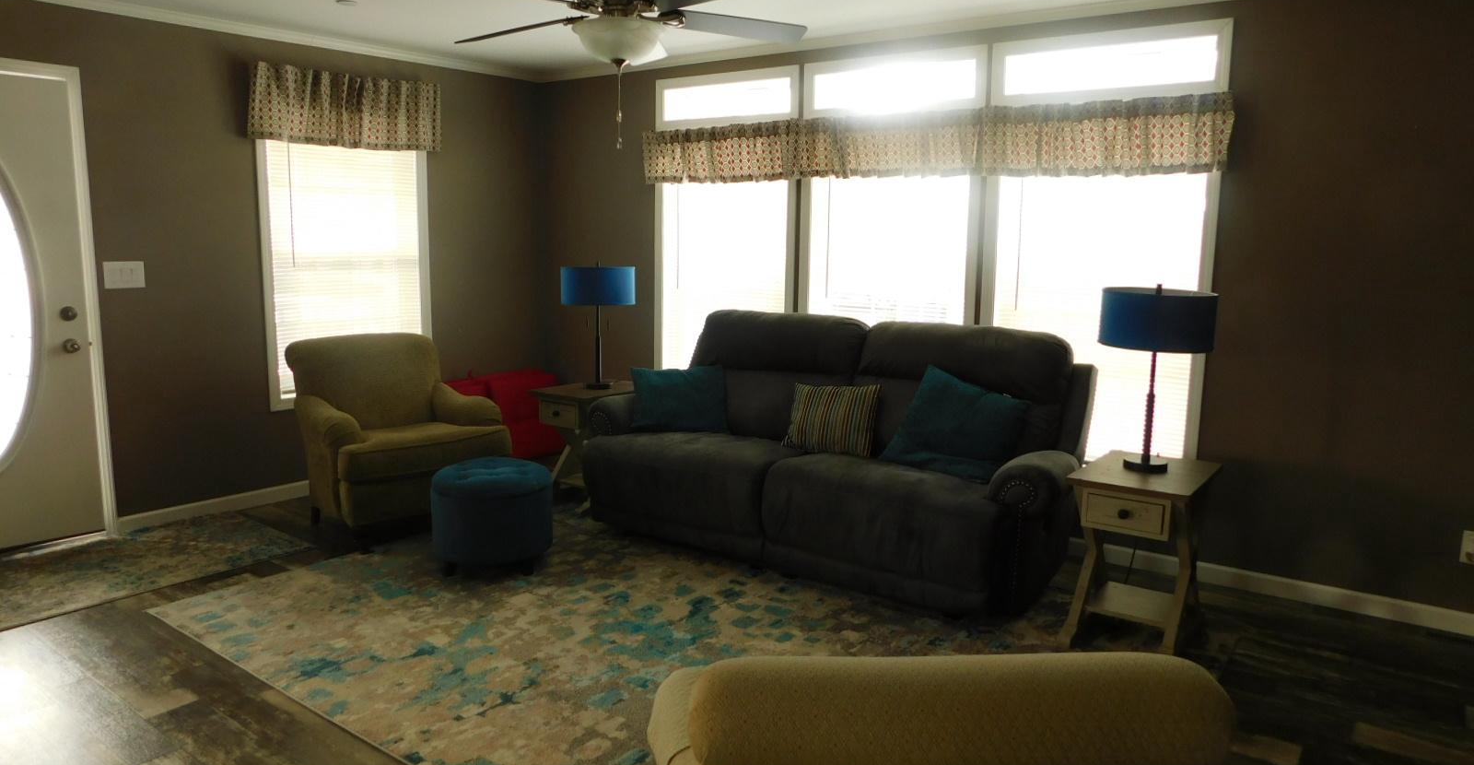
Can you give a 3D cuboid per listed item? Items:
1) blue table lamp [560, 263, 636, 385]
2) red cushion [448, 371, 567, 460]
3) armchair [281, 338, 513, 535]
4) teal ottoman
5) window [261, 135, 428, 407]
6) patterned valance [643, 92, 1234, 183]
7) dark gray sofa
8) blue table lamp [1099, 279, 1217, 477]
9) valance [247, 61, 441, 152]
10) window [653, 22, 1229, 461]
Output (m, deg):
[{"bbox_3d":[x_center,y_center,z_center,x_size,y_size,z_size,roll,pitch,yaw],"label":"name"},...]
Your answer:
[{"bbox_3d":[-0.740,-0.297,5.193,0.395,0.660,0.395,1,9,0],"label":"blue table lamp"},{"bbox_3d":[-1.272,0.232,5.959,0.750,0.590,0.620,-5,10,-32],"label":"red cushion"},{"bbox_3d":[-1.676,0.232,4.934,0.850,0.890,0.890,-7,12,-42],"label":"armchair"},{"bbox_3d":[-1.053,0.575,4.259,0.515,0.430,0.515,0,9,-7],"label":"teal ottoman"},{"bbox_3d":[-2.138,-0.687,5.413,0.060,1.430,0.890,7,11,37],"label":"window"},{"bbox_3d":[0.703,-1.149,4.828,3.130,0.300,0.110,7,11,37],"label":"patterned valance"},{"bbox_3d":[0.431,0.248,4.540,2.300,1.030,0.980,7,11,37],"label":"dark gray sofa"},{"bbox_3d":[1.499,-0.020,3.533,0.405,0.670,0.405,7,11,37],"label":"blue table lamp"},{"bbox_3d":[-2.074,-1.457,5.259,0.100,0.370,1.090,7,11,37],"label":"valance"},{"bbox_3d":[0.739,-0.677,4.956,3.067,1.880,0.100,7,11,37],"label":"window"}]

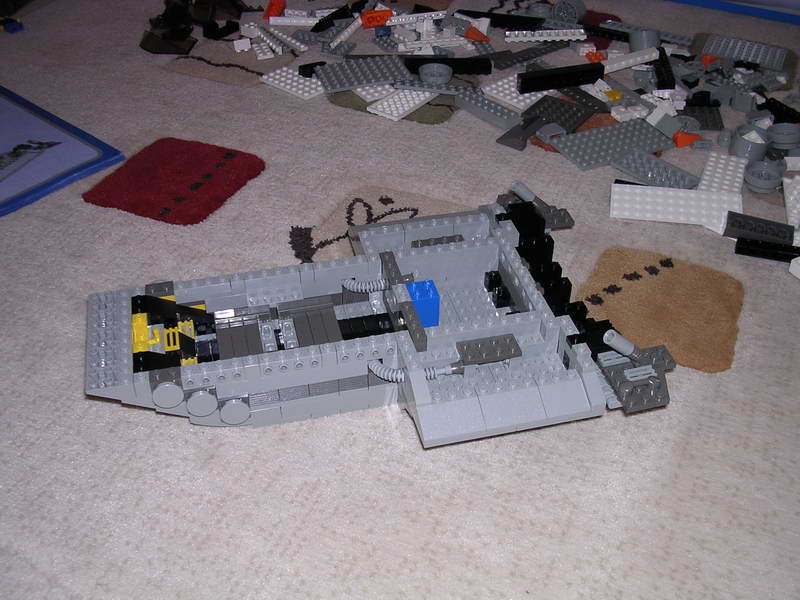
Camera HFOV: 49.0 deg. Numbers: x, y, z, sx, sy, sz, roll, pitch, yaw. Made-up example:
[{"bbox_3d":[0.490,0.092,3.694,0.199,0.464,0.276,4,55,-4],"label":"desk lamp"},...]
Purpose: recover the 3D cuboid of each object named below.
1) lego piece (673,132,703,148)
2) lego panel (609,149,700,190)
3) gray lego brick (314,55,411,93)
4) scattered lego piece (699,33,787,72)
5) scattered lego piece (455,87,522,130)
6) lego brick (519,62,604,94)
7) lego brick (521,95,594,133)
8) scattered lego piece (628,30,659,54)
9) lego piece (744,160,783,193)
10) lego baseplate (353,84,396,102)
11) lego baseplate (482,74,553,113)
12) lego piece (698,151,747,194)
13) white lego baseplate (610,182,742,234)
[{"bbox_3d":[0.240,-0.133,0.734,0.025,0.010,0.015,-8,40,-11],"label":"lego piece"},{"bbox_3d":[0.208,-0.103,0.711,0.064,0.005,0.032,33,49,30],"label":"lego panel"},{"bbox_3d":[-0.034,-0.204,0.790,0.080,0.005,0.048,-12,43,-14],"label":"gray lego brick"},{"bbox_3d":[0.359,-0.259,0.918,0.080,0.005,0.048,16,43,15],"label":"scattered lego piece"},{"bbox_3d":[0.076,-0.166,0.770,0.016,0.011,0.064,-28,46,-29],"label":"scattered lego piece"},{"bbox_3d":[0.143,-0.197,0.782,0.080,0.016,0.010,-10,42,-14],"label":"lego brick"},{"bbox_3d":[0.137,-0.162,0.761,0.048,0.005,0.048,23,42,25],"label":"lego brick"},{"bbox_3d":[0.243,-0.255,0.878,0.026,0.020,0.026,11,40,12],"label":"scattered lego piece"},{"bbox_3d":[0.298,-0.101,0.718,0.030,0.011,0.030,1,41,-1],"label":"lego piece"},{"bbox_3d":[-0.026,-0.194,0.810,0.034,0.005,0.040,-22,44,-26],"label":"lego baseplate"},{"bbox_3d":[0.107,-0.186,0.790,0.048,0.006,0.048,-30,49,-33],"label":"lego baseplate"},{"bbox_3d":[0.257,-0.097,0.699,0.032,0.005,0.068,16,41,18],"label":"lego piece"},{"bbox_3d":[0.207,-0.069,0.659,0.096,0.005,0.032,6,56,9],"label":"white lego baseplate"}]

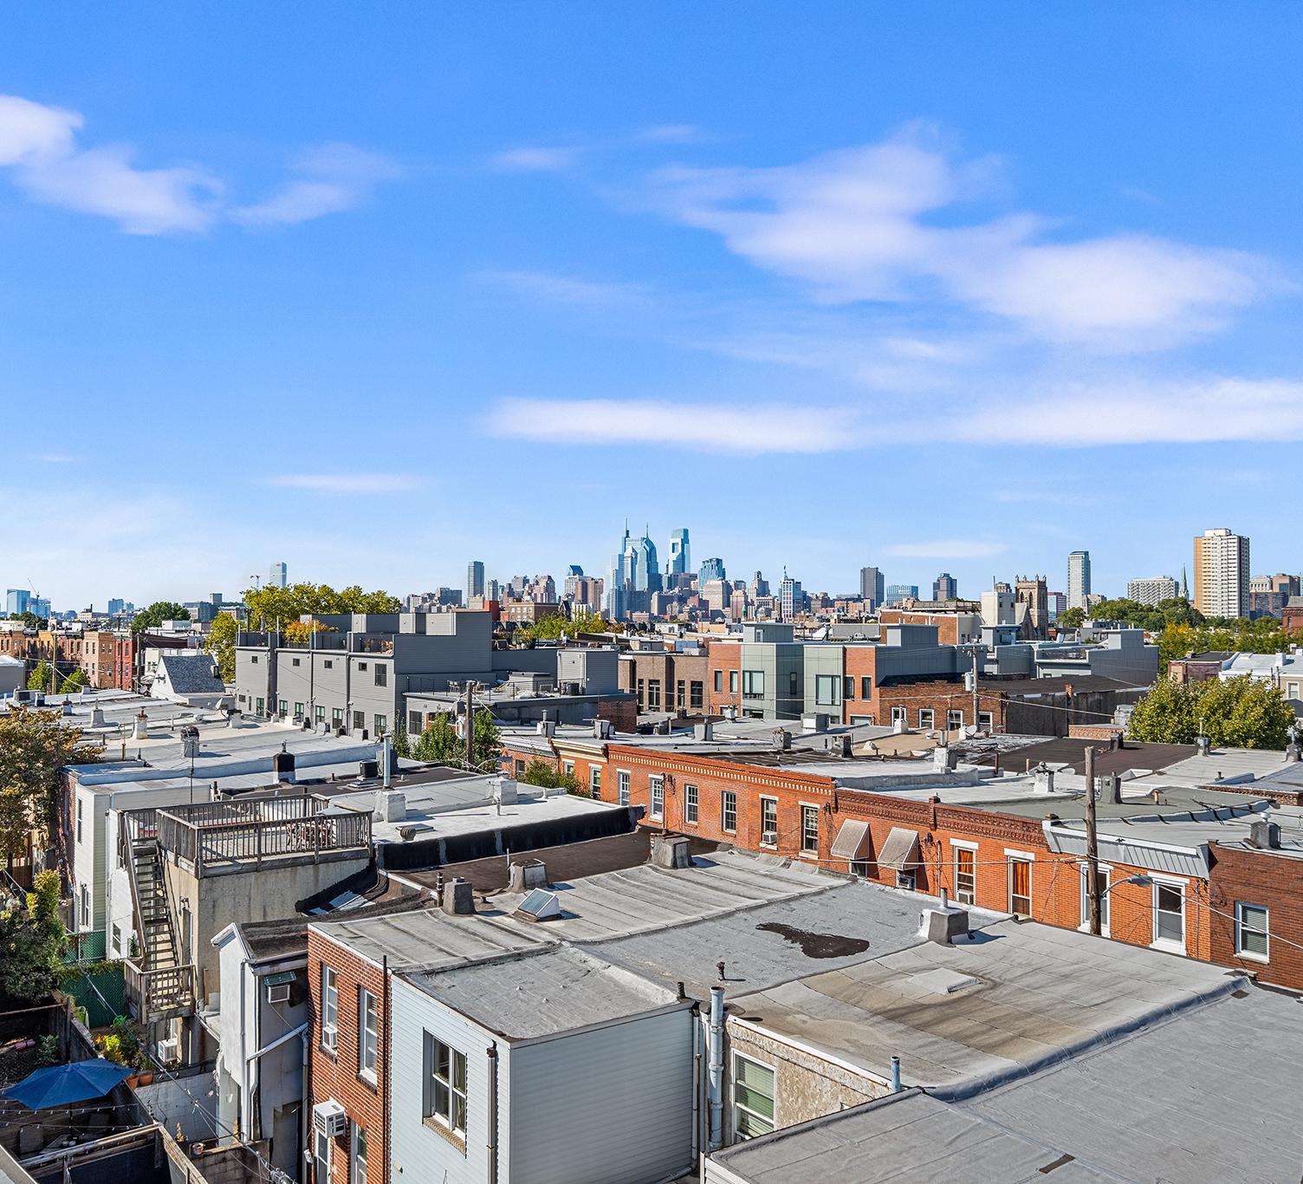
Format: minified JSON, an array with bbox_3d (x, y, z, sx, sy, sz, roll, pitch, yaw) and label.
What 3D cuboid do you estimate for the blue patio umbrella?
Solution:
[{"bbox_3d":[-13.075,11.775,26.500,2.750,2.450,2.750,1,-2,-37],"label":"blue patio umbrella"}]

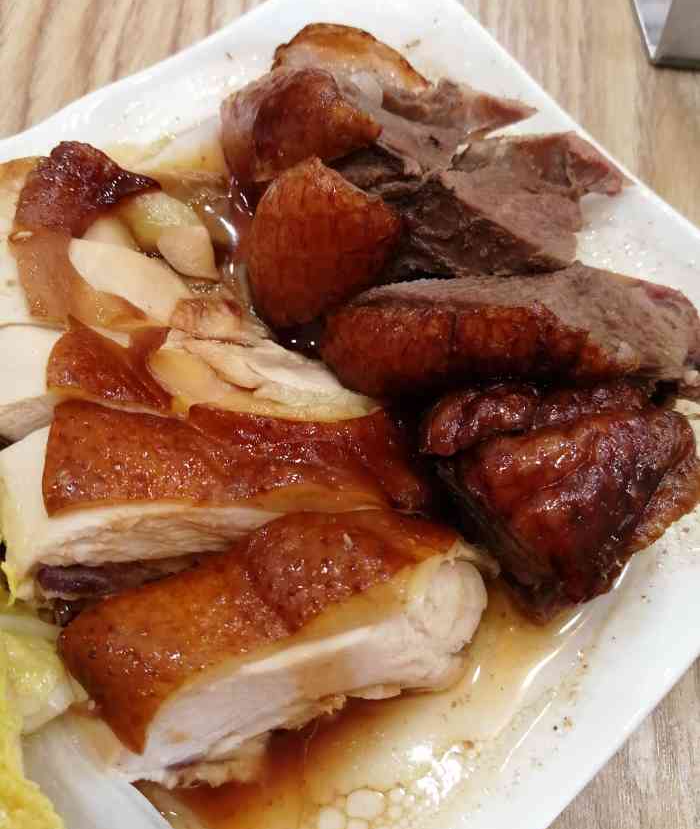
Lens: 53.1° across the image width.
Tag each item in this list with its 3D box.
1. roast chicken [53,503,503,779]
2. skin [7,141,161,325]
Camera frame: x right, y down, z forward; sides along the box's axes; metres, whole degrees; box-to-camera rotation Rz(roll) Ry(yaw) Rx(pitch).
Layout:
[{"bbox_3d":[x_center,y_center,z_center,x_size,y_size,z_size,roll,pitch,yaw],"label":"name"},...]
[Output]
[{"bbox_3d":[-0.016,0.058,0.179,0.097,0.048,0.046,-14,63,-8],"label":"roast chicken"},{"bbox_3d":[-0.087,-0.059,0.237,0.044,0.031,0.058,0,62,-1],"label":"skin"}]

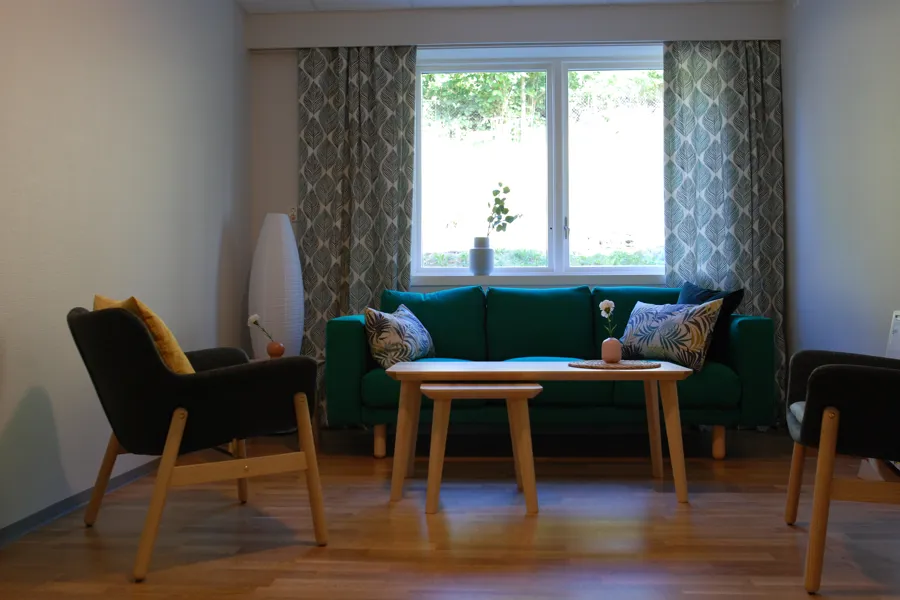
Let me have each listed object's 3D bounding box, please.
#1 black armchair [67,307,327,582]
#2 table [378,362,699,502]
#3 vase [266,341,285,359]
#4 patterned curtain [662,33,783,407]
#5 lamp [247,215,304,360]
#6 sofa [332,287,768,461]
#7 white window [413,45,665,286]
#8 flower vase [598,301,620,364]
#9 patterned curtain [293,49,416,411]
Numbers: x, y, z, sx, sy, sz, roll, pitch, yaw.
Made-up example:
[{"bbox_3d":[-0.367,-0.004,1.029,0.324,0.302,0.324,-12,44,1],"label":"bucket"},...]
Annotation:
[{"bbox_3d":[-0.865,0.398,2.439,0.670,0.750,0.710,0,-1,-36],"label":"black armchair"},{"bbox_3d":[0.348,0.523,3.098,1.180,0.500,0.500,0,-1,3],"label":"table"},{"bbox_3d":[-0.890,0.260,3.830,0.090,0.091,0.090,0,-1,2],"label":"vase"},{"bbox_3d":[1.677,-0.408,4.568,0.710,2.354,0.140,0,-1,2],"label":"patterned curtain"},{"bbox_3d":[-1.060,0.130,4.593,0.335,1.333,0.335,0,-1,2],"label":"lamp"},{"bbox_3d":[0.491,0.351,4.027,2.130,0.860,0.890,0,-1,3],"label":"sofa"},{"bbox_3d":[0.656,-0.861,4.800,1.792,1.549,0.140,0,-1,2],"label":"white window"},{"bbox_3d":[0.678,0.134,3.180,0.090,0.263,0.085,0,-1,3],"label":"flower vase"},{"bbox_3d":[-0.575,-0.395,4.658,0.730,2.356,0.140,0,-1,2],"label":"patterned curtain"}]

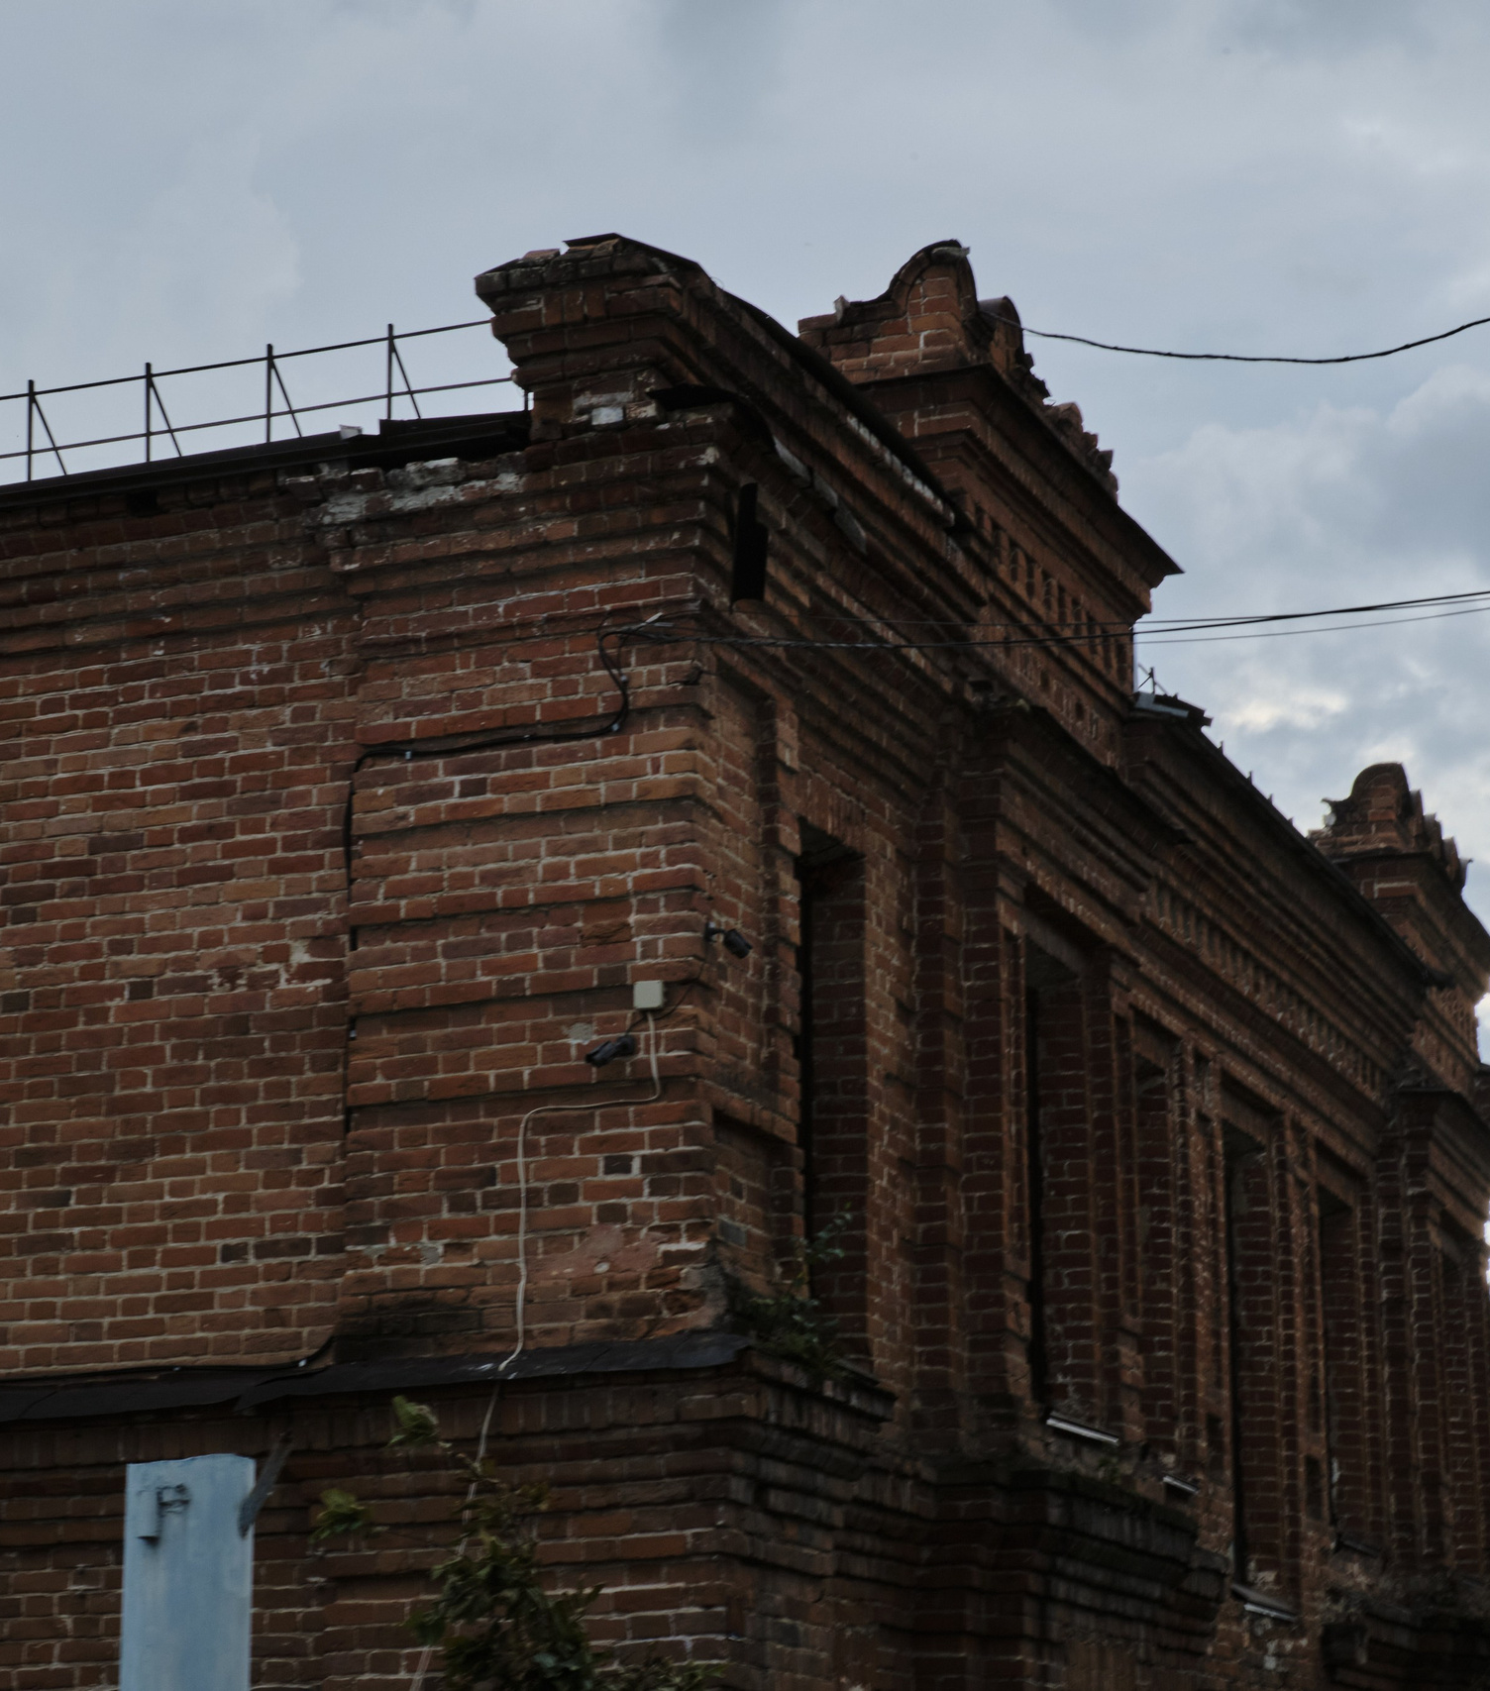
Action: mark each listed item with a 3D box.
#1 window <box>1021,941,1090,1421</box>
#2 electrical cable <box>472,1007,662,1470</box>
[{"bbox_3d":[1.255,1.513,16.700,0.240,2.130,1.140,-6,-16,21],"label":"window"},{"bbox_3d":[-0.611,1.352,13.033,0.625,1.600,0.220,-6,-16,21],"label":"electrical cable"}]

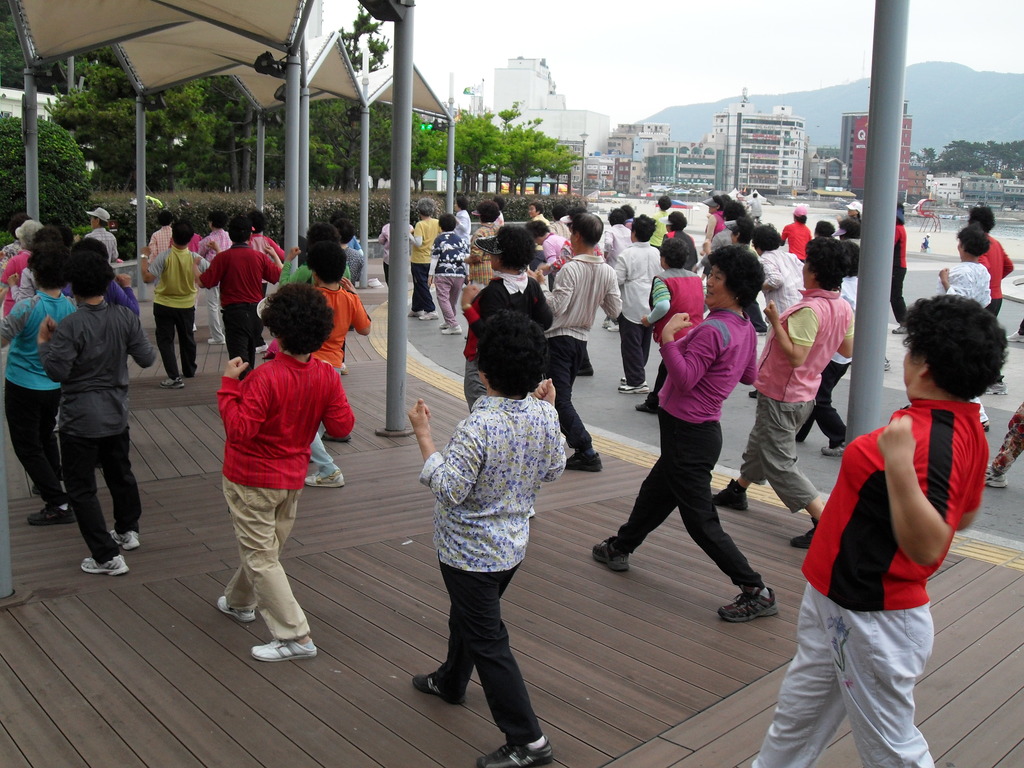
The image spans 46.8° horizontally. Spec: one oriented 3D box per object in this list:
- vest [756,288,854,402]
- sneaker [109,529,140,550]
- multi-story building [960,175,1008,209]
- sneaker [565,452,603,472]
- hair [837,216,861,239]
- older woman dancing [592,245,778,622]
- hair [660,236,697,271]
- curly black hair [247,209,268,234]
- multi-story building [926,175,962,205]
[{"bbox_3d":[1.476,-0.189,5.970,0.320,0.570,0.430,23,20,31],"label":"vest"},{"bbox_3d":[-2.051,0.792,6.225,0.095,0.105,0.250,-9,14,-44],"label":"sneaker"},{"bbox_3d":[157.869,-64.621,396.196,15.000,11.000,11.000,3,10,11],"label":"multi-story building"},{"bbox_3d":[0.465,0.504,7.750,0.275,0.120,0.105,4,10,14],"label":"sneaker"},{"bbox_3d":[2.946,-1.345,10.300,0.240,0.220,0.225,9,13,39],"label":"hair"},{"bbox_3d":[0.785,0.174,5.436,1.000,1.580,0.620,7,11,30],"label":"older woman dancing"},{"bbox_3d":[1.293,-1.028,9.355,0.215,0.240,0.235,-8,13,-42],"label":"hair"},{"bbox_3d":[-2.726,-1.732,12.648,0.215,0.260,0.230,-1,10,-11],"label":"curly black hair"},{"bbox_3d":[142.546,-64.105,390.000,10.000,9.500,9.000,1,9,0],"label":"multi-story building"}]

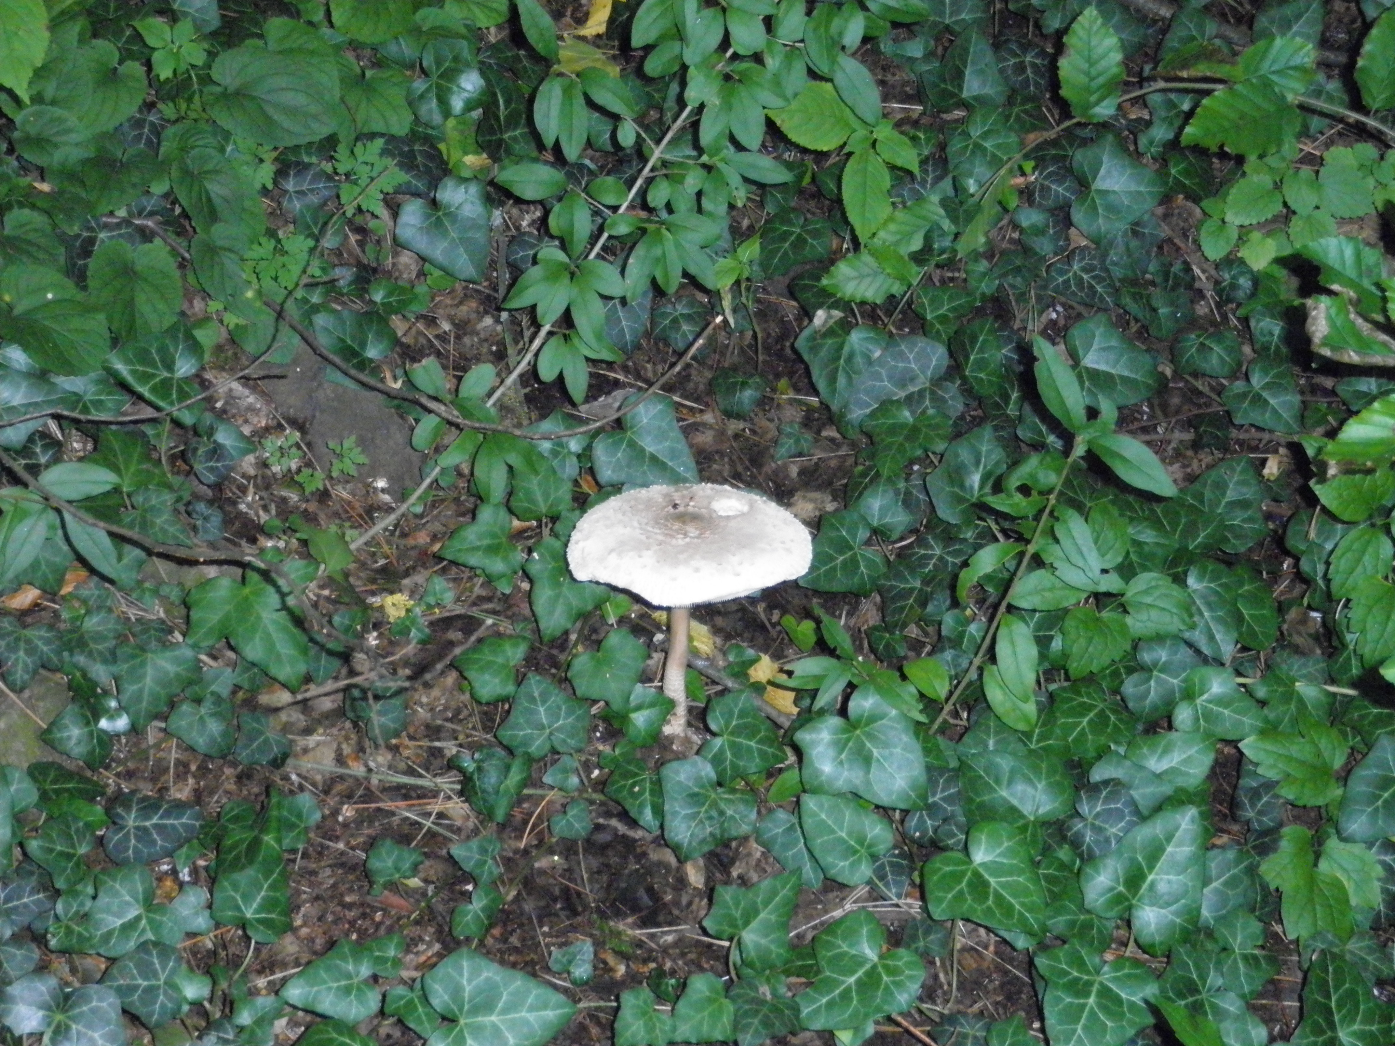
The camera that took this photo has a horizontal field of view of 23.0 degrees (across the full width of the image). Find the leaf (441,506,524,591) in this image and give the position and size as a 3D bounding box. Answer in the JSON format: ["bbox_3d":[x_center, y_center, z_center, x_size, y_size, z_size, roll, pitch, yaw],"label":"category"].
[{"bbox_3d":[-0.126,0.015,1.996,0.051,0.011,0.058,-12,61,-7],"label":"leaf"}]

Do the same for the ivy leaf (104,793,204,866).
[{"bbox_3d":[-0.293,0.166,1.850,0.051,0.015,0.048,-3,48,-3],"label":"ivy leaf"}]

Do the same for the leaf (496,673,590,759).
[{"bbox_3d":[-0.086,0.108,1.912,0.052,0.011,0.056,-15,61,-8],"label":"leaf"}]

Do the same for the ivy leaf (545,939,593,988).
[{"bbox_3d":[-0.059,0.217,1.707,0.025,0.009,0.023,35,64,20],"label":"ivy leaf"}]

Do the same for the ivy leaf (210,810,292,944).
[{"bbox_3d":[-0.245,0.192,1.903,0.068,0.020,0.076,23,58,12],"label":"ivy leaf"}]

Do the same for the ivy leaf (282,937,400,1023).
[{"bbox_3d":[-0.184,0.238,1.761,0.060,0.015,0.050,-10,53,-7],"label":"ivy leaf"}]

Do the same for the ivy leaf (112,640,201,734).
[{"bbox_3d":[-0.292,0.088,1.845,0.047,0.013,0.058,0,52,0],"label":"ivy leaf"}]

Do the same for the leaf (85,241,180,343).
[{"bbox_3d":[-0.355,-0.146,2.171,0.059,0.015,0.079,-4,58,-3],"label":"leaf"}]

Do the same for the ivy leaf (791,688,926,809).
[{"bbox_3d":[0.089,0.125,1.779,0.071,0.017,0.079,-31,61,-20],"label":"ivy leaf"}]

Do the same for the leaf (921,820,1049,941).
[{"bbox_3d":[0.157,0.198,1.814,0.076,0.015,0.077,-29,59,-27],"label":"leaf"}]

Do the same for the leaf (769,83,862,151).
[{"bbox_3d":[0.078,-0.270,2.278,0.065,0.011,0.054,14,59,9],"label":"leaf"}]

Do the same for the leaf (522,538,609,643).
[{"bbox_3d":[-0.076,0.039,1.975,0.052,0.011,0.068,8,60,5],"label":"leaf"}]

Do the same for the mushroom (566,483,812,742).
[{"bbox_3d":[-0.004,0.059,1.837,0.132,0.146,0.132,0,36,0],"label":"mushroom"}]

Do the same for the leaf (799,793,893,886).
[{"bbox_3d":[0.081,0.171,1.854,0.048,0.011,0.060,-38,67,-20],"label":"leaf"}]

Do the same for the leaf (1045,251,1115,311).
[{"bbox_3d":[0.249,-0.154,2.205,0.045,0.010,0.053,-30,61,-19],"label":"leaf"}]

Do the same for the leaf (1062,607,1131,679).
[{"bbox_3d":[0.222,0.067,1.908,0.037,0.011,0.046,17,61,10],"label":"leaf"}]

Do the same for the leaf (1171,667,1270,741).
[{"bbox_3d":[0.310,0.108,2.008,0.057,0.015,0.058,23,53,19],"label":"leaf"}]

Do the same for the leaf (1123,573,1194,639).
[{"bbox_3d":[0.253,0.046,1.877,0.040,0.010,0.042,16,59,10],"label":"leaf"}]

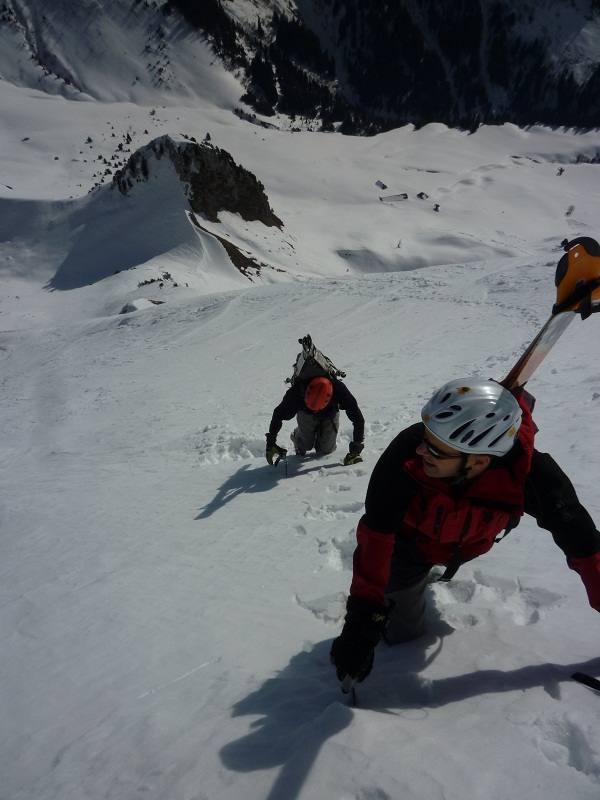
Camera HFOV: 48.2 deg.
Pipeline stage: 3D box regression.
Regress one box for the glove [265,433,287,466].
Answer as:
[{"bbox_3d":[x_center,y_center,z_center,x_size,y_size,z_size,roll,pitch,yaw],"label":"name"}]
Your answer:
[{"bbox_3d":[-0.197,0.399,5.400,0.155,0.250,0.140,-10,18,-3],"label":"glove"}]

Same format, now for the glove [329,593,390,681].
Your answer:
[{"bbox_3d":[0.164,0.658,1.850,0.135,0.260,0.125,14,9,1],"label":"glove"}]

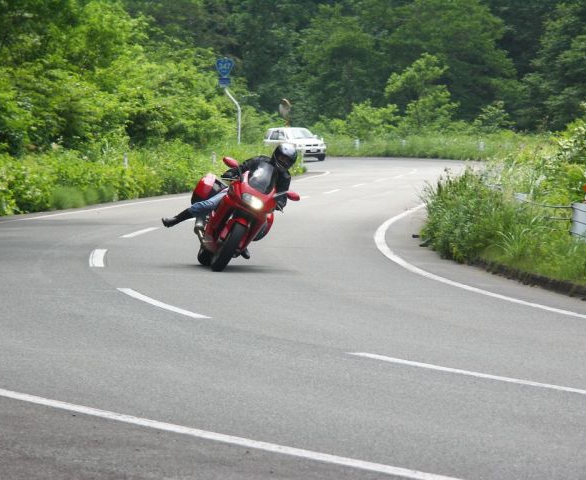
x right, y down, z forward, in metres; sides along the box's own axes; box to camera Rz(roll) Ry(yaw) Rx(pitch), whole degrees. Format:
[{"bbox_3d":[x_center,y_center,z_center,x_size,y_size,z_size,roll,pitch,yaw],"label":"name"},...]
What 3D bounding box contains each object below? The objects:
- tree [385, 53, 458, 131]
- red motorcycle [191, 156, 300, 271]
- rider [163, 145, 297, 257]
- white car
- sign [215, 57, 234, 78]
[{"bbox_3d":[7.228,-8.128,208.000,4.000,5.000,3.800,0,2,0],"label":"tree"},{"bbox_3d":[-0.548,-0.244,36.900,0.880,1.200,2.070,29,-2,-7],"label":"red motorcycle"},{"bbox_3d":[-0.574,-0.495,37.000,1.070,1.250,0.900,24,-1,-7],"label":"rider"},{"bbox_3d":[0.097,-4.659,180.000,1.710,1.610,4.400,-1,2,-21],"label":"white car"},{"bbox_3d":[-1.876,-4.698,101.000,0.480,0.520,0.060,0,2,2],"label":"sign"}]

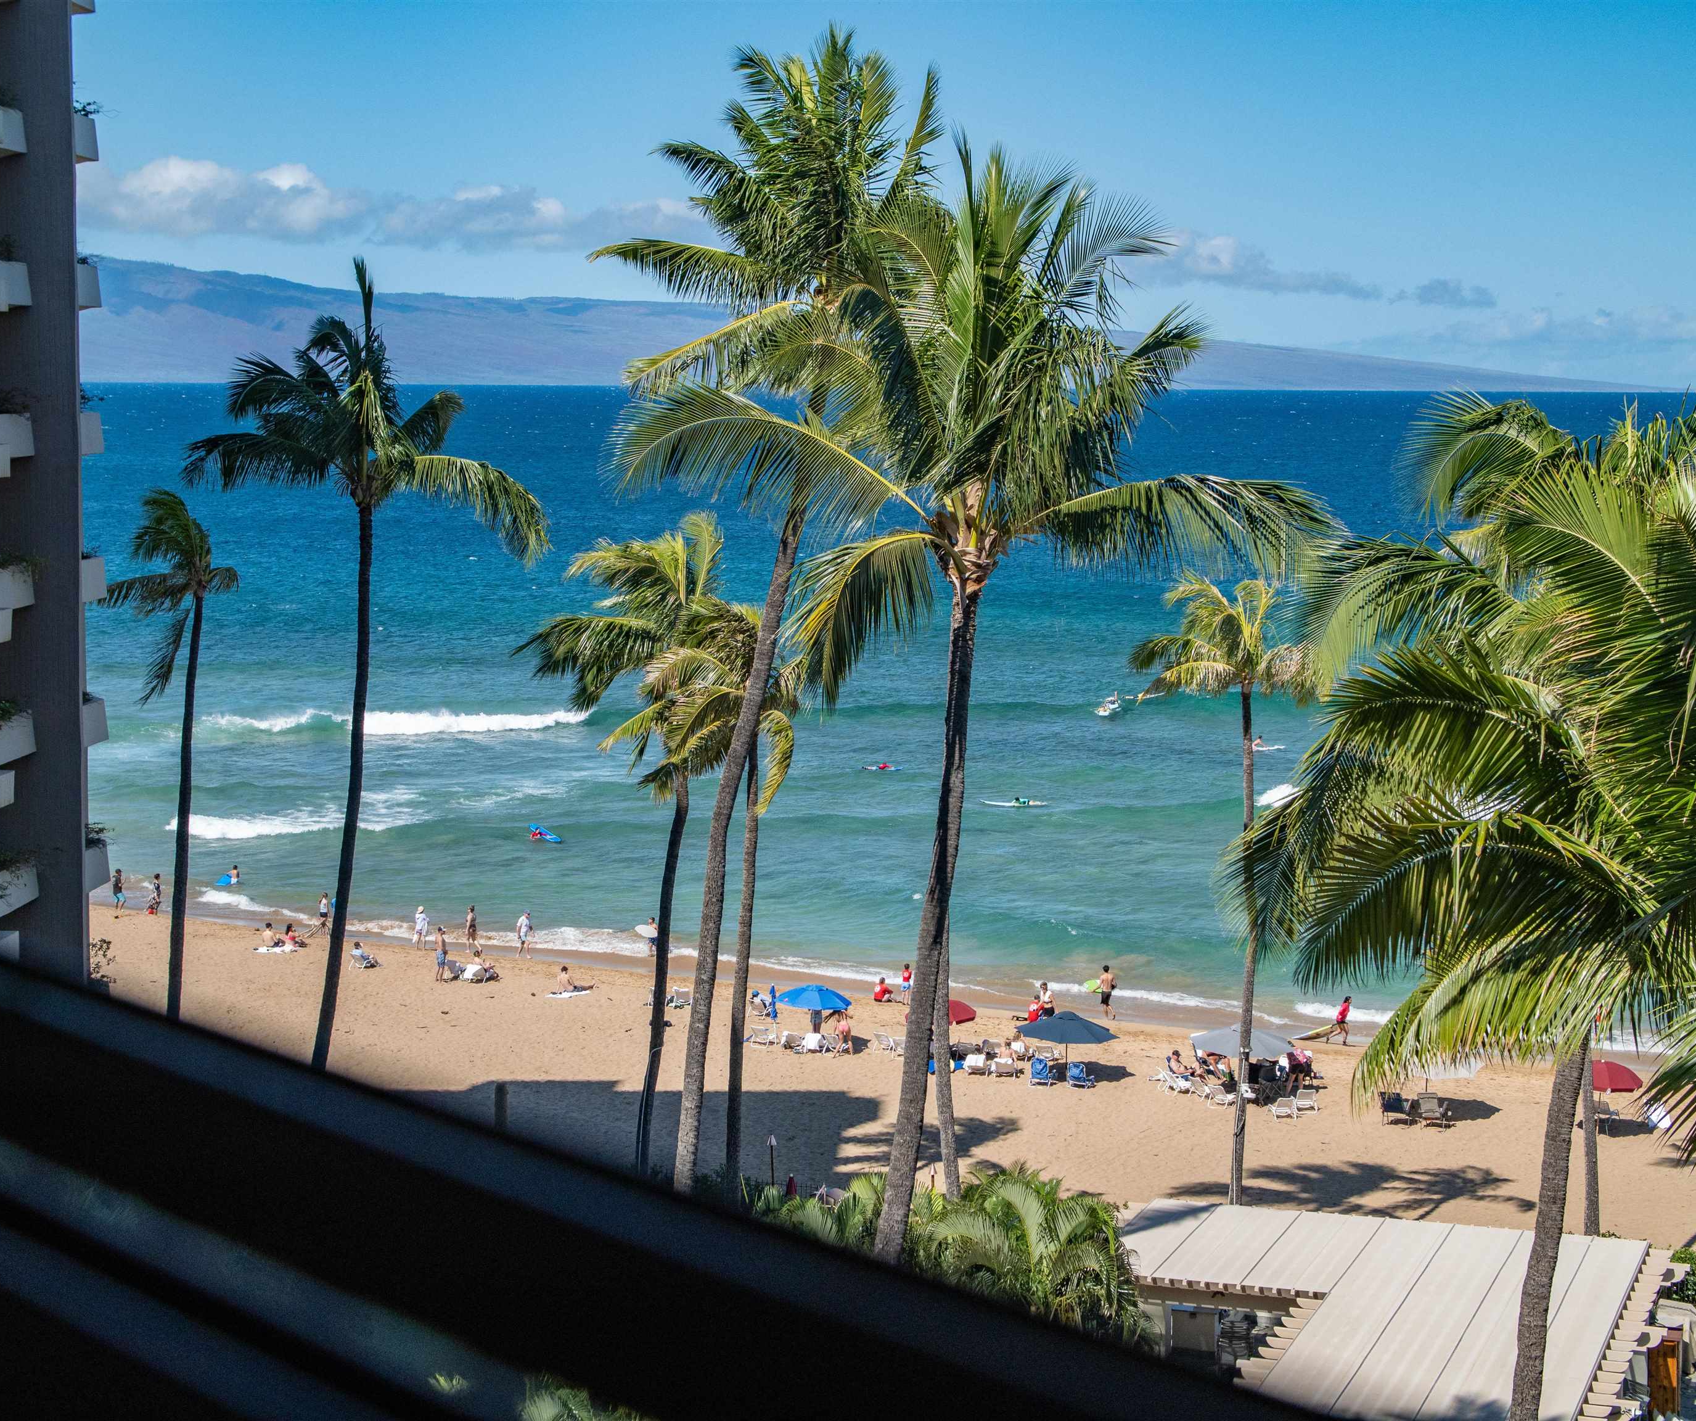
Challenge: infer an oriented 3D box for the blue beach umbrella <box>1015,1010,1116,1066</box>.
[{"bbox_3d":[6.150,9.365,98.049,2.799,1.900,2.799,0,5,0],"label":"blue beach umbrella"}]

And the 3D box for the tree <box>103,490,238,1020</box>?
[{"bbox_3d":[-13.969,3.327,72.641,2.795,15.774,3.300,0,5,0],"label":"tree"}]

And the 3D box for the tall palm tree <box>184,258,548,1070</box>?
[{"bbox_3d":[-8.790,1.889,64.467,6.601,20.231,6.300,0,5,0],"label":"tall palm tree"}]

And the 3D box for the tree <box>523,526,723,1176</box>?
[{"bbox_3d":[-4.662,3.595,72.661,4.163,15.340,4.500,0,5,0],"label":"tree"}]

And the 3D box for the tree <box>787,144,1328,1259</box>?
[{"bbox_3d":[1.505,3.935,40.548,7.790,20.764,7.200,0,5,0],"label":"tree"}]

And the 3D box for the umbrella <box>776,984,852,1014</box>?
[{"bbox_3d":[-0.994,8.967,101.845,2.166,2.000,2.166,0,5,0],"label":"umbrella"}]

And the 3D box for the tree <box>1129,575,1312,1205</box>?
[{"bbox_3d":[7.247,4.529,68.725,3.679,14.352,4.000,0,5,0],"label":"tree"}]

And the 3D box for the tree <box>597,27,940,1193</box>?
[{"bbox_3d":[-1.381,0.546,59.314,5.703,23.955,5.800,0,5,0],"label":"tree"}]

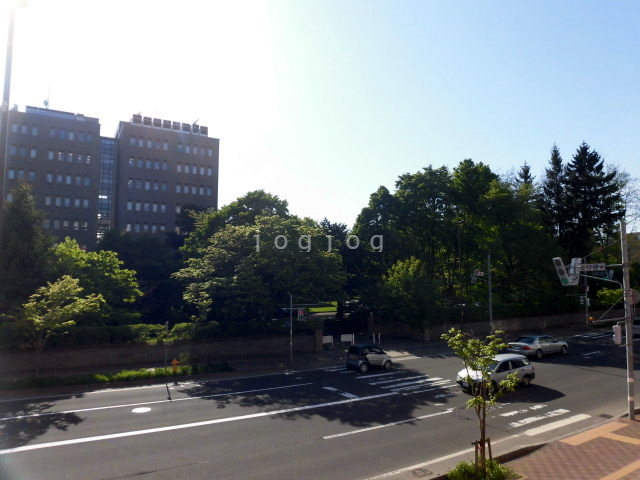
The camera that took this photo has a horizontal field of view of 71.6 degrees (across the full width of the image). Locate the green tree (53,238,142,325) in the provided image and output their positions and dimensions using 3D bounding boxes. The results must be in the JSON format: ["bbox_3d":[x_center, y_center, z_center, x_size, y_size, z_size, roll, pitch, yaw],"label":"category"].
[{"bbox_3d":[-14.219,2.945,28.355,5.300,6.103,5.100,2,-5,-27],"label":"green tree"}]

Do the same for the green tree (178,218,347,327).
[{"bbox_3d":[-4.646,2.954,33.868,12.800,9.725,11.800,1,-5,0],"label":"green tree"}]

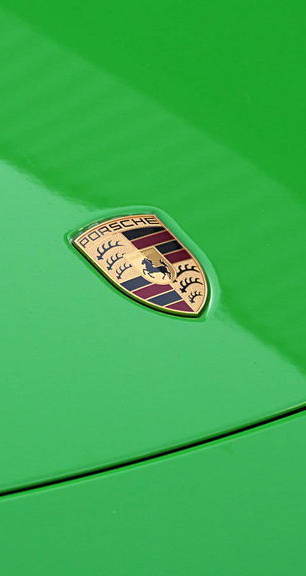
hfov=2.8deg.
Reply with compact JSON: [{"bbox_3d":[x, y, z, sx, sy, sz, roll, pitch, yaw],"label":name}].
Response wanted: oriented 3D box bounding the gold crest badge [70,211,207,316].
[{"bbox_3d":[0.000,-0.008,2.751,0.051,0.005,0.066,-18,53,-40],"label":"gold crest badge"}]

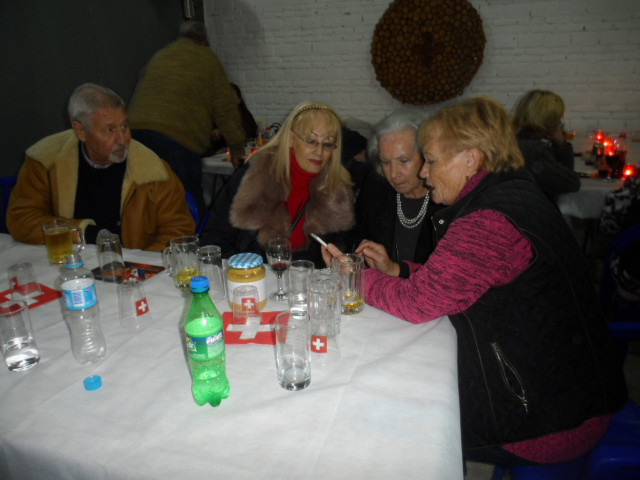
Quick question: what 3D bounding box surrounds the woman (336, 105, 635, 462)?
[{"bbox_3d":[0.427,0.273,1.184,0.740,1.230,0.520,6,17,22],"label":"woman"}]

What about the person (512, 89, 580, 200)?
[{"bbox_3d":[1.150,-0.127,2.329,0.680,1.230,0.480,-9,21,-24],"label":"person"}]

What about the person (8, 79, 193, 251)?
[{"bbox_3d":[-0.755,0.092,1.643,0.630,1.270,0.660,0,19,-1],"label":"person"}]

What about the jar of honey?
[{"bbox_3d":[-0.183,0.105,1.130,0.096,0.120,0.096,0,16,0],"label":"jar of honey"}]

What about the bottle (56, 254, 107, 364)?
[{"bbox_3d":[-0.467,0.134,0.866,0.070,0.215,0.070,0,16,0],"label":"bottle"}]

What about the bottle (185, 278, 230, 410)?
[{"bbox_3d":[-0.193,0.172,0.743,0.066,0.233,0.066,0,19,0],"label":"bottle"}]

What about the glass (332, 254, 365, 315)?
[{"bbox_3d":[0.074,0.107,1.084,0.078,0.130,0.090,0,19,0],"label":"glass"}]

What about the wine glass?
[{"bbox_3d":[-0.103,0.076,1.163,0.067,0.156,0.067,0,16,0],"label":"wine glass"}]

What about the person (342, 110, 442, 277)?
[{"bbox_3d":[0.280,0.183,1.505,0.480,1.190,0.640,4,20,11],"label":"person"}]

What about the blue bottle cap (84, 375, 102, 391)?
[{"bbox_3d":[-0.423,0.263,0.827,0.032,0.013,0.032,0,19,0],"label":"blue bottle cap"}]

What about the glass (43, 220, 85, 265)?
[{"bbox_3d":[-0.824,0.011,1.438,0.114,0.138,0.078,-2,16,-5],"label":"glass"}]

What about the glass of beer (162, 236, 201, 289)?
[{"bbox_3d":[-0.376,0.067,1.215,0.106,0.130,0.078,-6,20,-17],"label":"glass of beer"}]

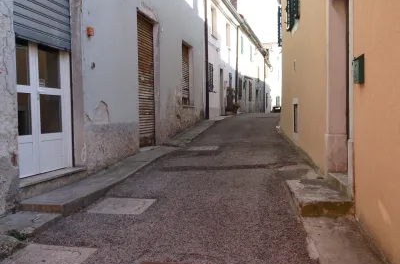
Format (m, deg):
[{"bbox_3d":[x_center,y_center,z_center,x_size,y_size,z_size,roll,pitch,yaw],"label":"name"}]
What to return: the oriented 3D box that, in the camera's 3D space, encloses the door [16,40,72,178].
[{"bbox_3d":[-2.083,-0.379,5.298,0.072,1.854,1.442,0,2,12],"label":"door"}]

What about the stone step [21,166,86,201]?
[{"bbox_3d":[-1.941,0.642,5.243,0.288,0.206,1.555,0,2,12],"label":"stone step"}]

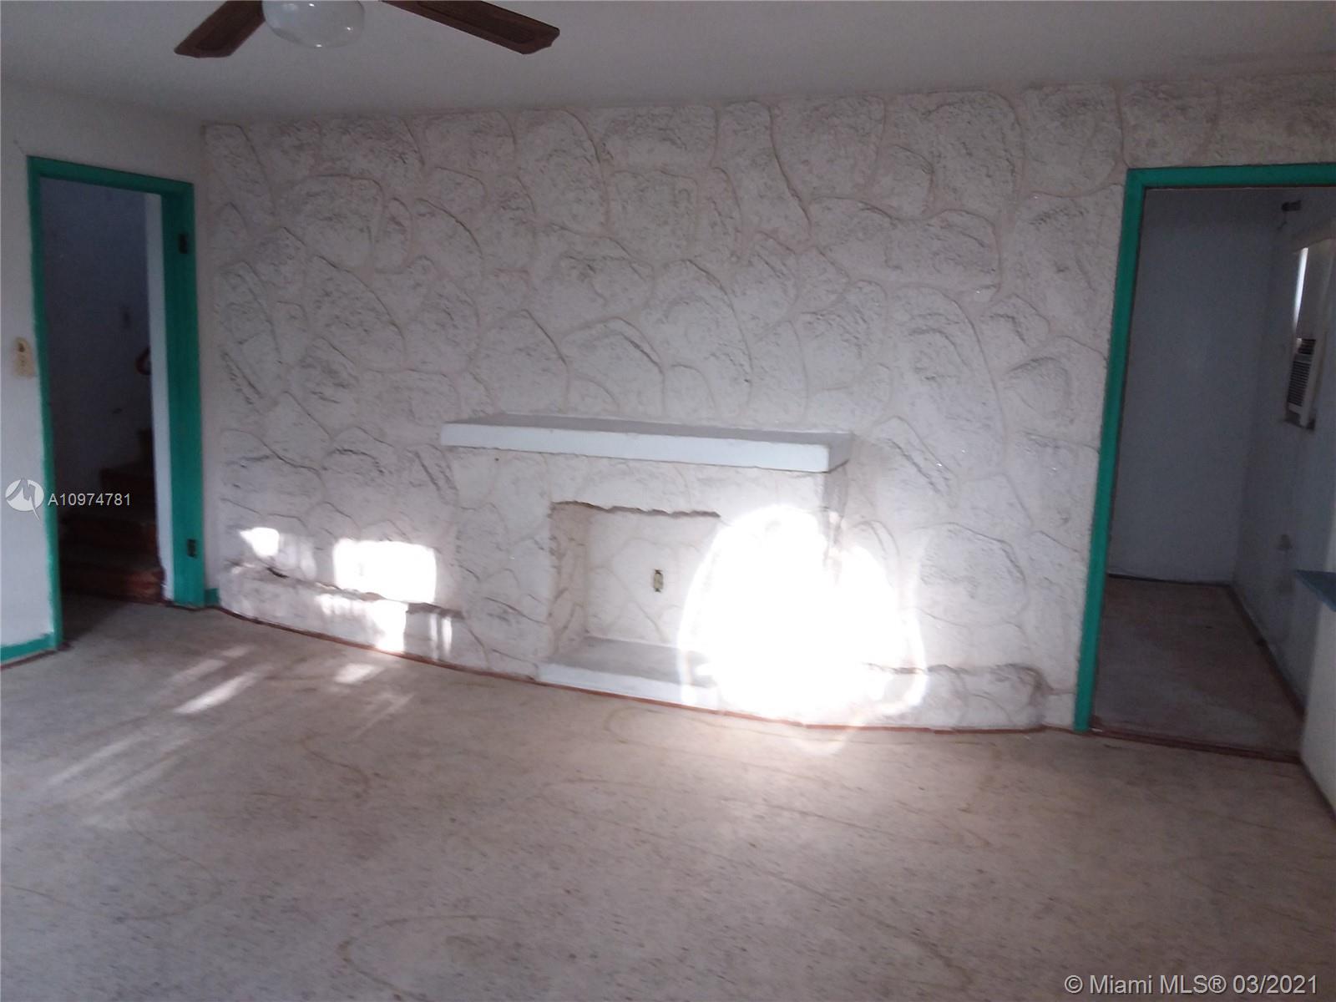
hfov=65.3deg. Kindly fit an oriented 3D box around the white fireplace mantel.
[{"bbox_3d":[-0.094,-0.248,4.238,1.590,0.099,0.471,5,9,18],"label":"white fireplace mantel"}]

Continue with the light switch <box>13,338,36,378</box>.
[{"bbox_3d":[-2.692,-0.596,4.360,0.020,0.150,0.085,5,9,20],"label":"light switch"}]

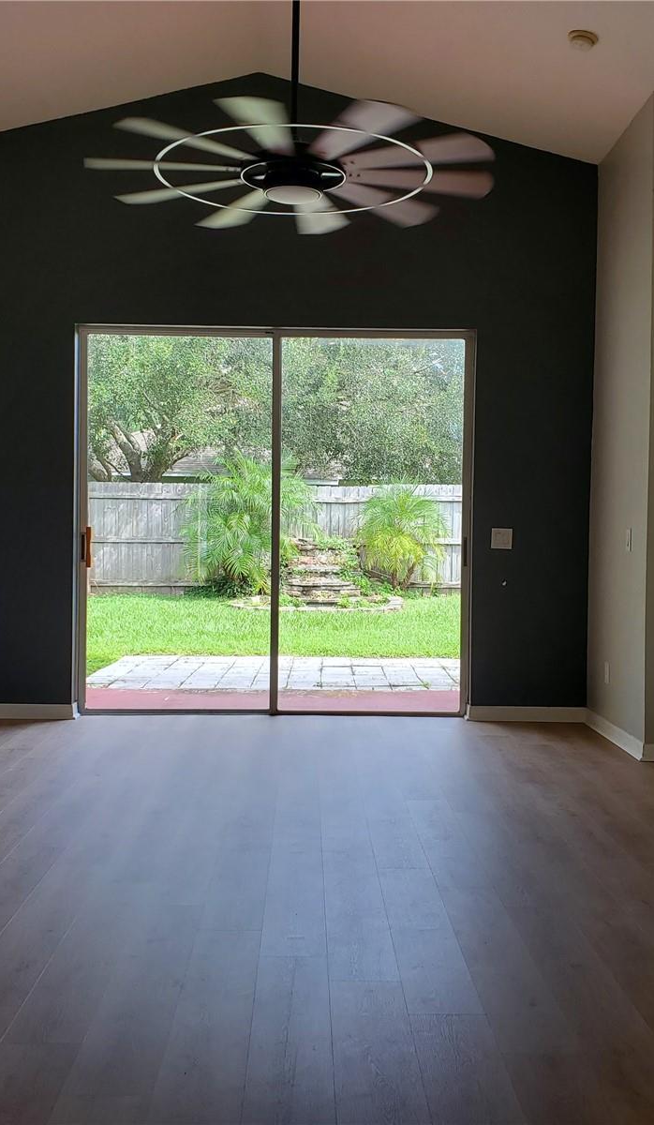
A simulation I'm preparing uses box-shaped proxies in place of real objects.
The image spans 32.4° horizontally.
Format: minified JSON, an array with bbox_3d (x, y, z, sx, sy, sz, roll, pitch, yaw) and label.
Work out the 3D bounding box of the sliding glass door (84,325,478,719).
[{"bbox_3d":[-0.318,-0.236,6.941,2.405,2.385,0.120,1,1,-1],"label":"sliding glass door"}]

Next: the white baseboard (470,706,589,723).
[{"bbox_3d":[1.225,0.929,6.906,0.725,0.094,0.030,1,1,-1],"label":"white baseboard"}]

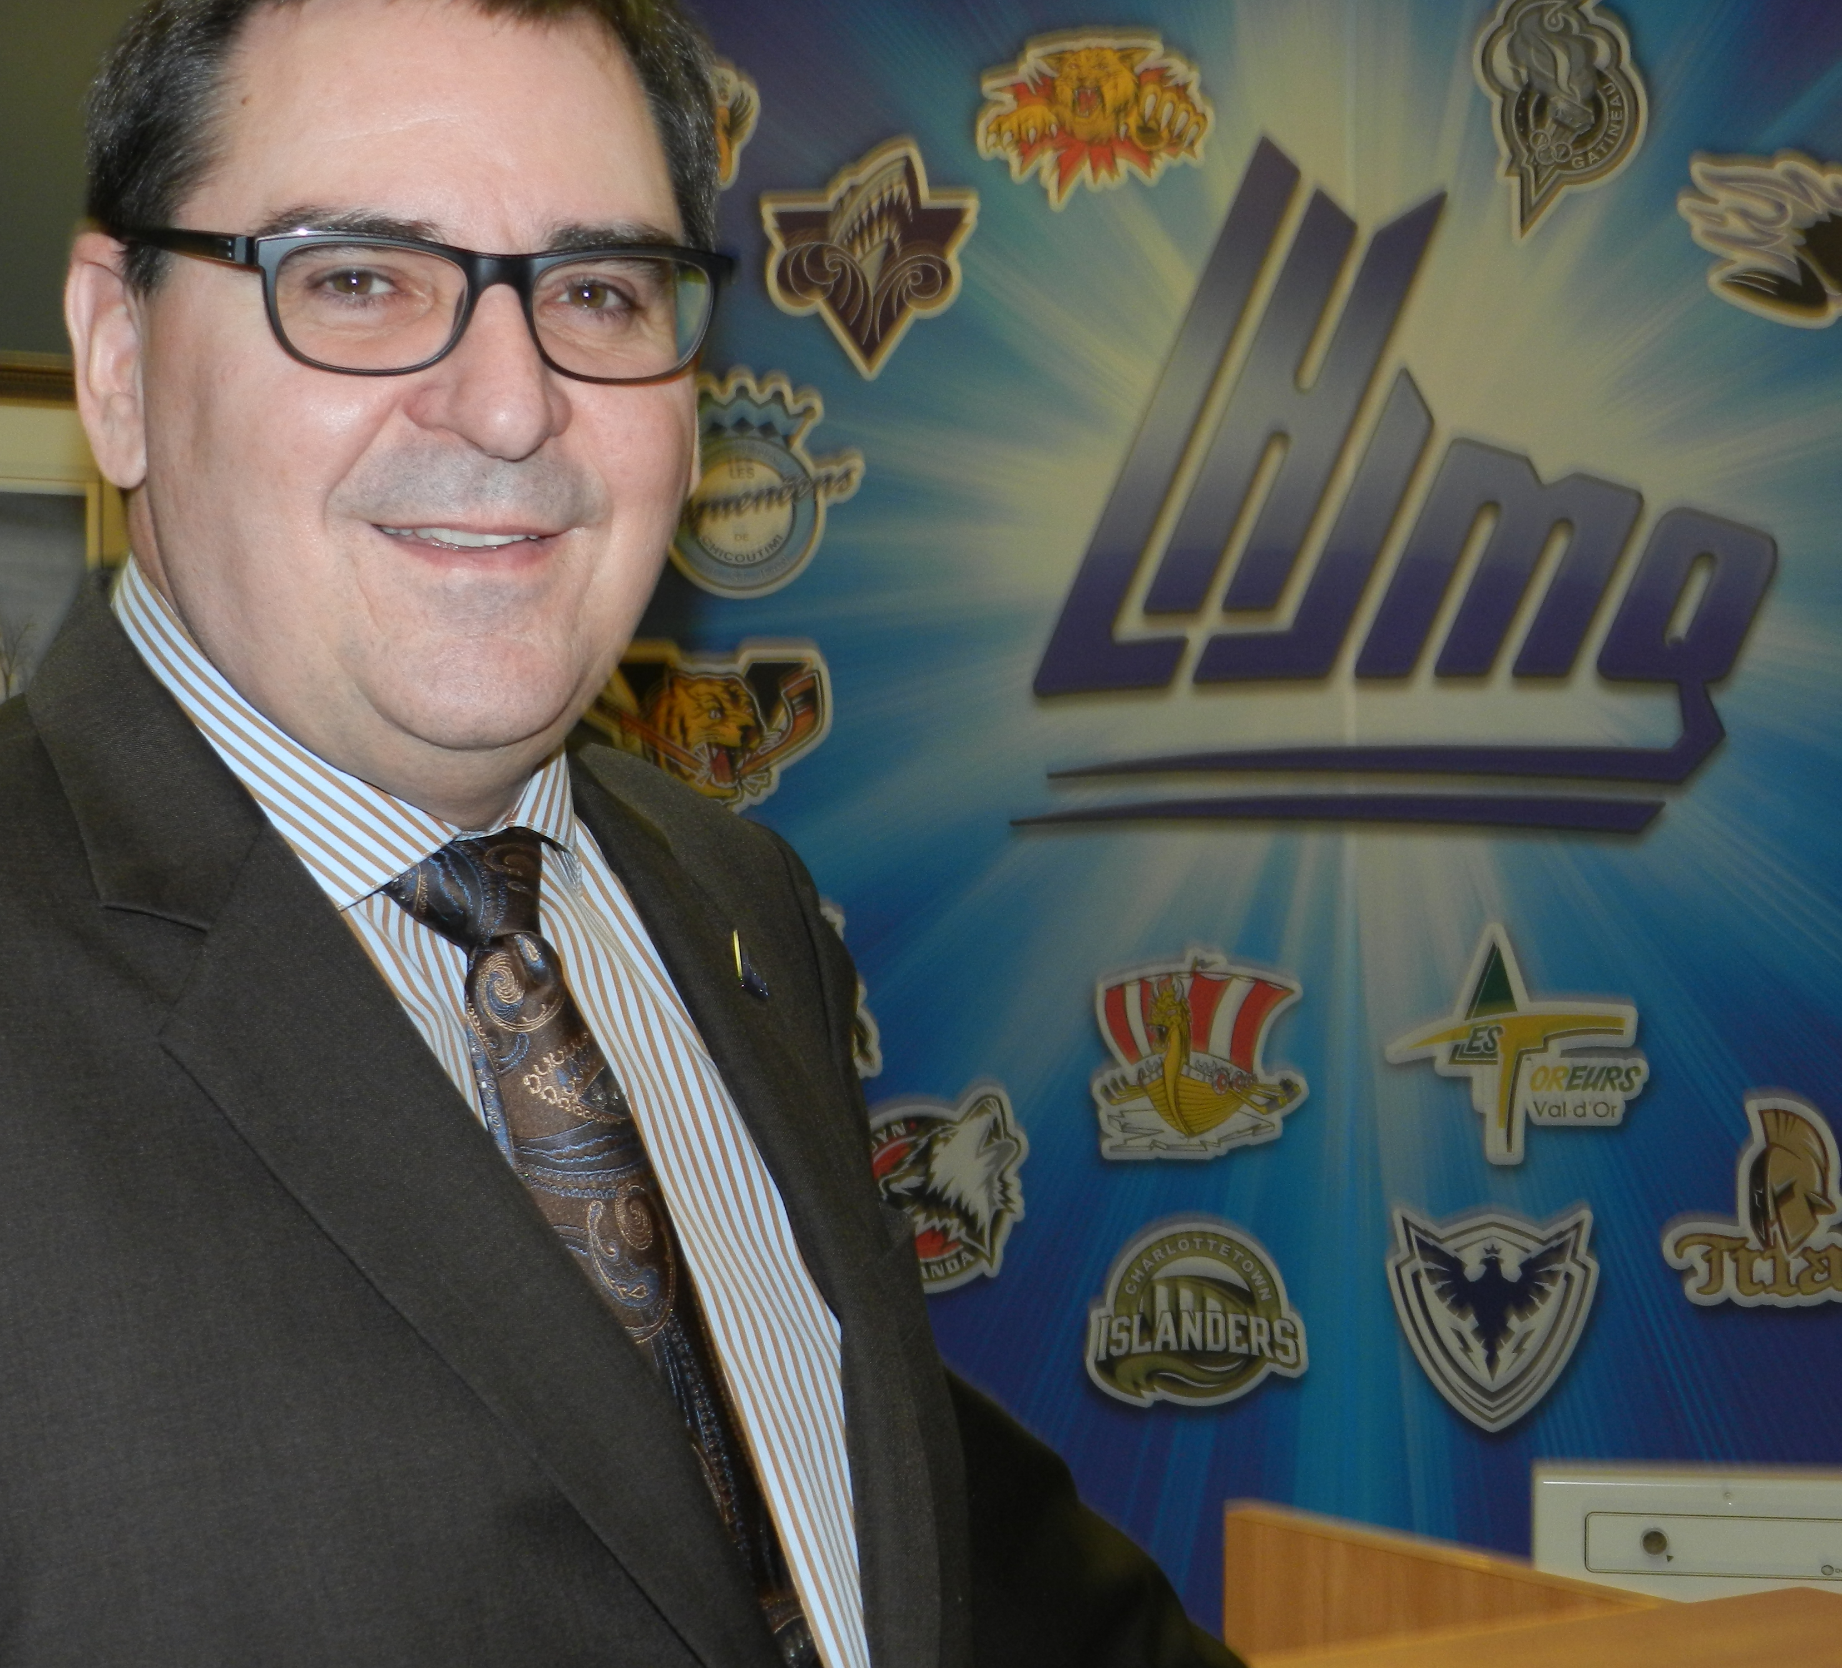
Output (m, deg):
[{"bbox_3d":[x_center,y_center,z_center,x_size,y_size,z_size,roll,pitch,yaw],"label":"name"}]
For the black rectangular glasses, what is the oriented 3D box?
[{"bbox_3d":[-0.142,-0.149,1.100,0.145,0.043,0.139,-1,10,-26],"label":"black rectangular glasses"}]

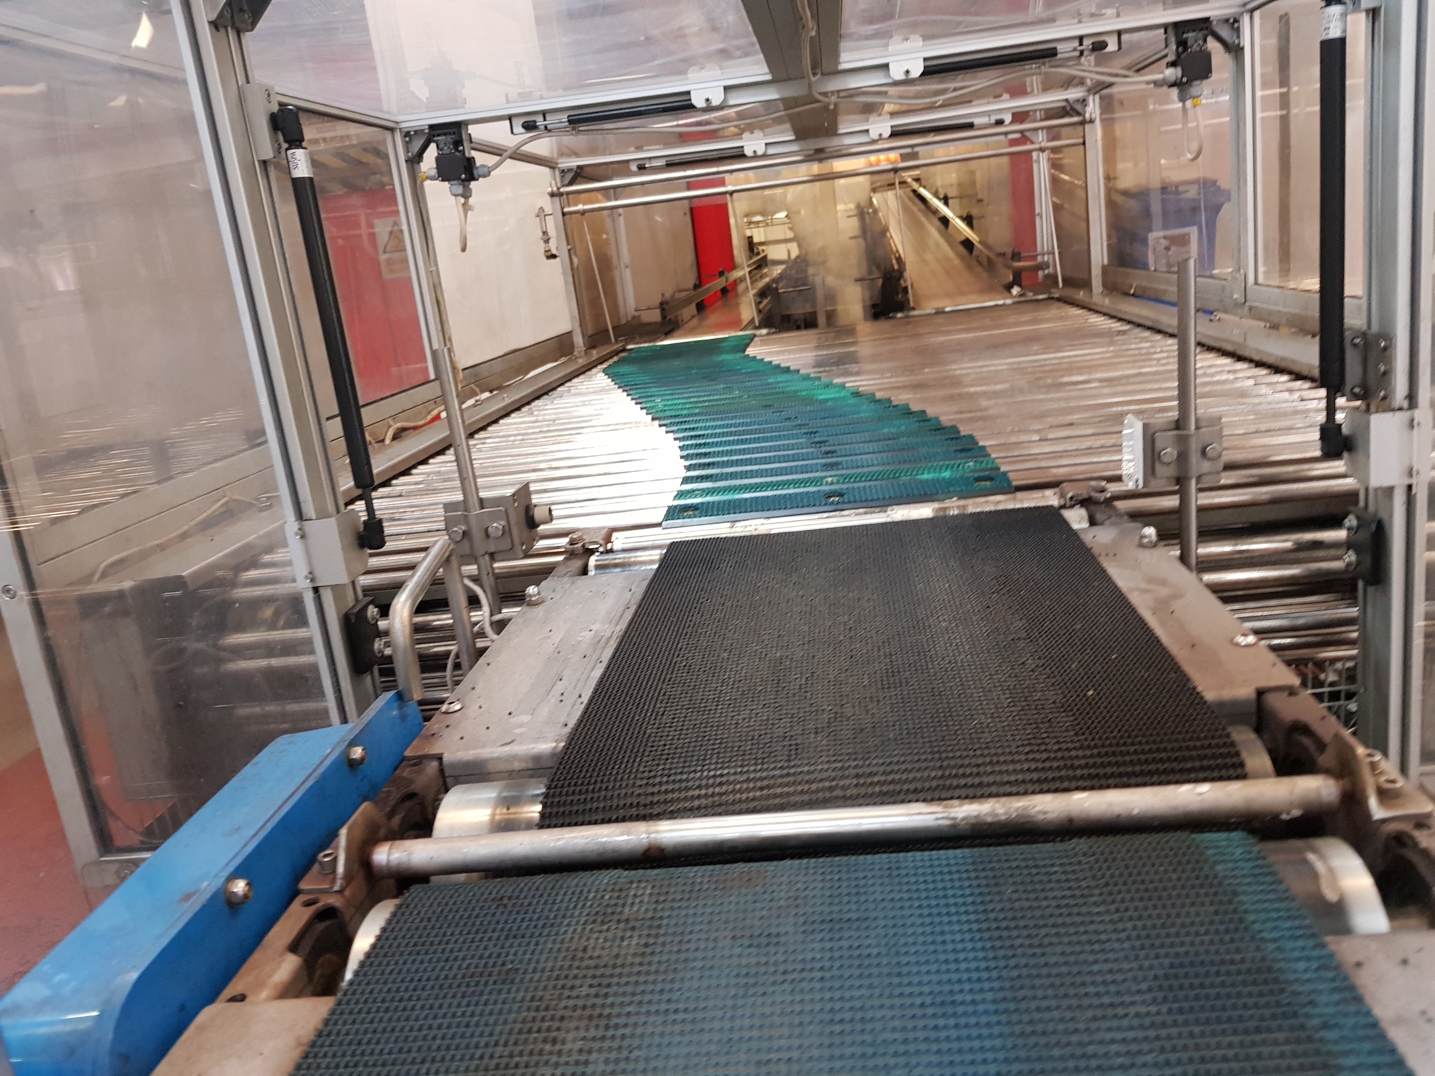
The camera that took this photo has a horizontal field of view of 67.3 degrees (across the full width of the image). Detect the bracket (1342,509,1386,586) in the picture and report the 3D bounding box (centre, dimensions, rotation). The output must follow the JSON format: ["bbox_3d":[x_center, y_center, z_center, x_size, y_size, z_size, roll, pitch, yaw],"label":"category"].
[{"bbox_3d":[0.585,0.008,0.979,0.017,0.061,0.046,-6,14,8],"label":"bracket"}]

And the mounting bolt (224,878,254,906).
[{"bbox_3d":[-0.248,0.183,0.558,0.009,0.015,0.015,-6,14,8],"label":"mounting bolt"}]

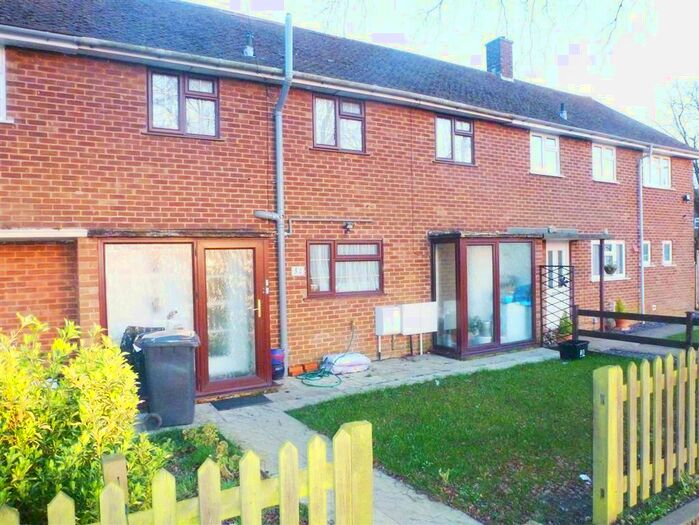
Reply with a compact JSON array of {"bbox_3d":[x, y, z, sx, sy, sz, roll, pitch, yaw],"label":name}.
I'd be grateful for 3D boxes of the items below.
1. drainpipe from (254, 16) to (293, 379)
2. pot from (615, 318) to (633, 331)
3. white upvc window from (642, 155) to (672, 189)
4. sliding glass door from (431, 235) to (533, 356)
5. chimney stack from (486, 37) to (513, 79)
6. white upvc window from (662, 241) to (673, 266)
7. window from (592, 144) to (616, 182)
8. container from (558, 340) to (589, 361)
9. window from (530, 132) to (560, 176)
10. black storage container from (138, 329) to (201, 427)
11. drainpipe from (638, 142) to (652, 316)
[{"bbox_3d":[-1.106,-0.937,7.264,0.510,5.440,0.420,-2,1,-30],"label":"drainpipe"},{"bbox_3d":[6.564,1.430,11.702,0.410,0.325,0.410,-2,1,-30],"label":"pot"},{"bbox_3d":[8.352,-2.453,13.139,1.470,0.890,0.120,-2,1,-30],"label":"white upvc window"},{"bbox_3d":[2.594,0.591,9.237,2.000,2.140,0.720,-2,1,-30],"label":"sliding glass door"},{"bbox_3d":[4.614,-6.148,14.868,0.570,1.140,0.610,-2,1,-30],"label":"chimney stack"},{"bbox_3d":[8.784,-0.244,13.395,0.520,0.710,0.120,-2,1,-30],"label":"white upvc window"},{"bbox_3d":[6.233,-2.404,11.834,0.980,0.890,0.120,-2,1,-30],"label":"window"},{"bbox_3d":[3.944,1.521,8.483,0.420,0.300,0.370,-2,1,-30],"label":"container"},{"bbox_3d":[4.340,-2.371,10.689,1.030,0.910,0.120,-2,1,-30],"label":"window"},{"bbox_3d":[-2.085,1.307,5.593,0.700,1.050,0.570,-2,1,-30],"label":"black storage container"},{"bbox_3d":[7.770,-0.721,12.592,0.120,4.660,0.310,-2,1,-30],"label":"drainpipe"}]

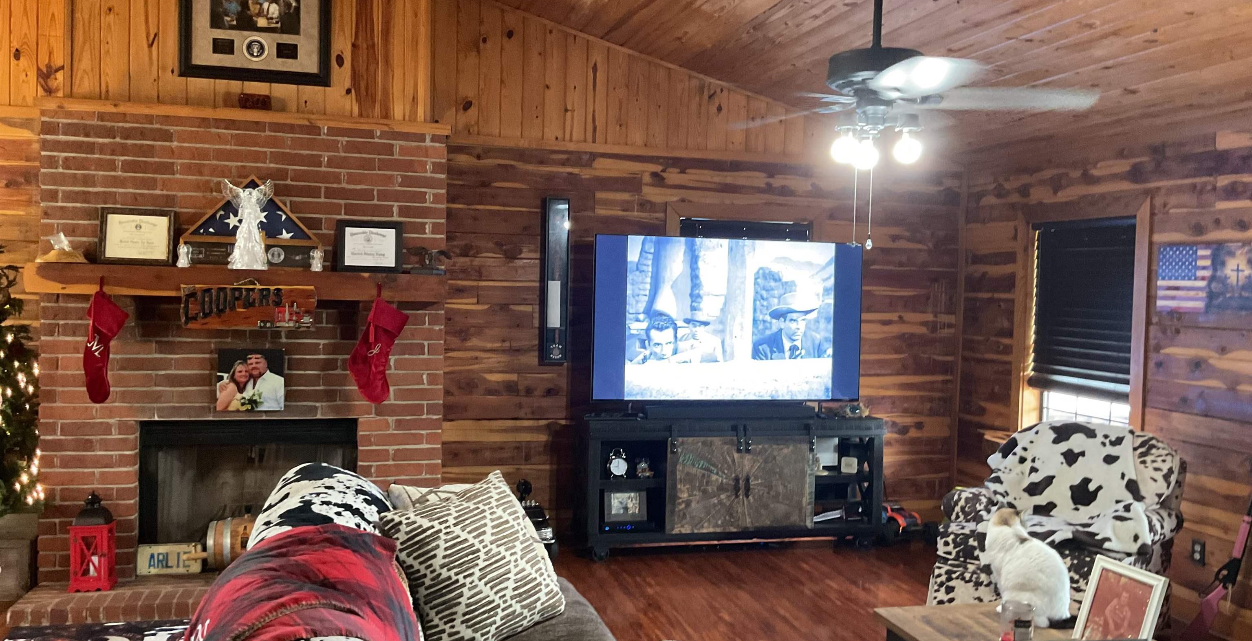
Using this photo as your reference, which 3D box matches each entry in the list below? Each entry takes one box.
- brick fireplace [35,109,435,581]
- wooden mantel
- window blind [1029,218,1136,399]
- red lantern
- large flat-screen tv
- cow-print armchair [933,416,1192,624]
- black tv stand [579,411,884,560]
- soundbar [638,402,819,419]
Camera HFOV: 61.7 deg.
[{"bbox_3d":[-1.876,0.123,5.285,1.880,2.260,0.750,1,2,-14],"label":"brick fireplace"},{"bbox_3d":[-1.800,-0.179,4.992,1.850,0.135,0.225,1,2,-14],"label":"wooden mantel"},{"bbox_3d":[2.558,-0.075,5.894,0.060,0.980,0.860,1,2,-14],"label":"window blind"},{"bbox_3d":[-2.469,1.018,4.872,0.178,0.445,0.168,1,2,-14],"label":"red lantern"},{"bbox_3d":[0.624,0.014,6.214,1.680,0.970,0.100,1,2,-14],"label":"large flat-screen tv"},{"bbox_3d":[2.075,0.964,5.040,1.000,0.945,0.840,3,2,29],"label":"cow-print armchair"},{"bbox_3d":[0.613,0.959,6.266,1.820,0.790,0.390,1,2,-14],"label":"black tv stand"},{"bbox_3d":[0.618,0.535,6.126,1.050,0.072,0.105,1,2,-14],"label":"soundbar"}]

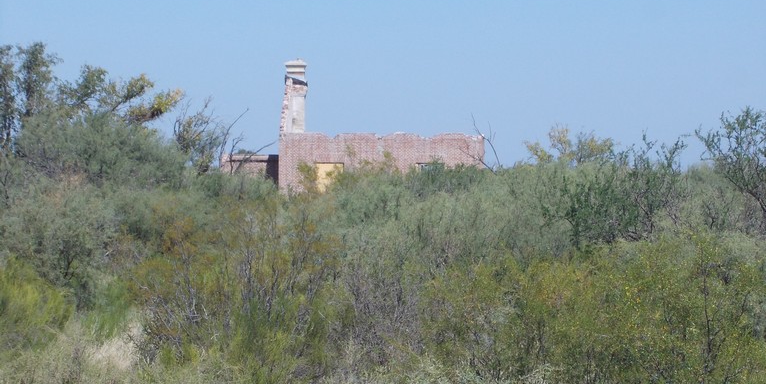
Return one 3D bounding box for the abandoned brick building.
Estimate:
[{"bbox_3d":[-1.400,-2.250,141.500,11.900,7.400,7.500,0,0,0],"label":"abandoned brick building"}]

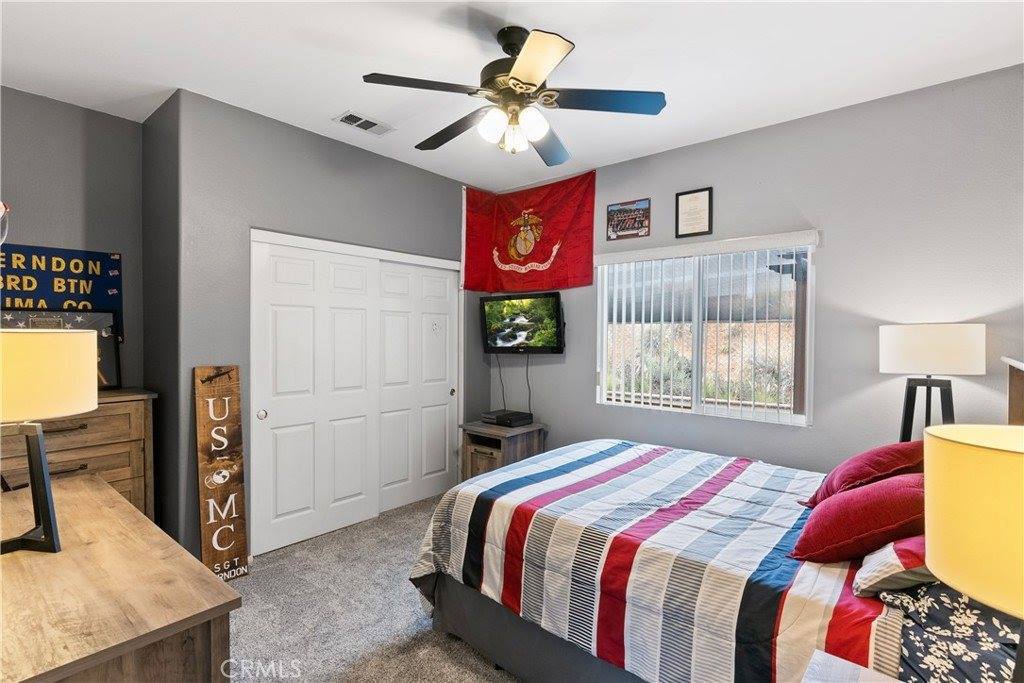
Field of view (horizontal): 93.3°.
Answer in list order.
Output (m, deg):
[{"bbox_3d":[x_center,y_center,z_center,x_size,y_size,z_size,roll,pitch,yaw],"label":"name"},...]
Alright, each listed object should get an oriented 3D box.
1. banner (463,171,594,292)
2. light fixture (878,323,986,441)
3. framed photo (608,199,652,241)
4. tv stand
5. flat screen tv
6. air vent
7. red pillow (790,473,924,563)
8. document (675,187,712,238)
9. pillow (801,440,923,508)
[{"bbox_3d":[0.113,-0.926,4.132,1.110,0.920,0.410,1,1,33],"label":"banner"},{"bbox_3d":[2.095,0.239,2.430,0.400,0.650,0.400,1,1,40],"label":"light fixture"},{"bbox_3d":[0.892,-0.934,3.727,0.358,0.280,0.020,1,1,40],"label":"framed photo"},{"bbox_3d":[-0.077,1.042,4.178,0.535,0.610,0.530,1,1,40],"label":"tv stand"},{"bbox_3d":[0.091,-0.153,4.212,0.785,0.510,0.090,1,8,31],"label":"flat screen tv"},{"bbox_3d":[-0.948,-1.393,3.137,0.217,0.020,0.360,1,1,40],"label":"air vent"},{"bbox_3d":[1.180,0.567,1.581,0.450,0.170,0.450,-38,-24,34],"label":"red pillow"},{"bbox_3d":[1.277,-0.902,3.400,0.256,0.320,0.020,1,1,40],"label":"document"},{"bbox_3d":[1.505,0.562,2.079,0.450,0.170,0.450,0,-33,-50],"label":"pillow"}]

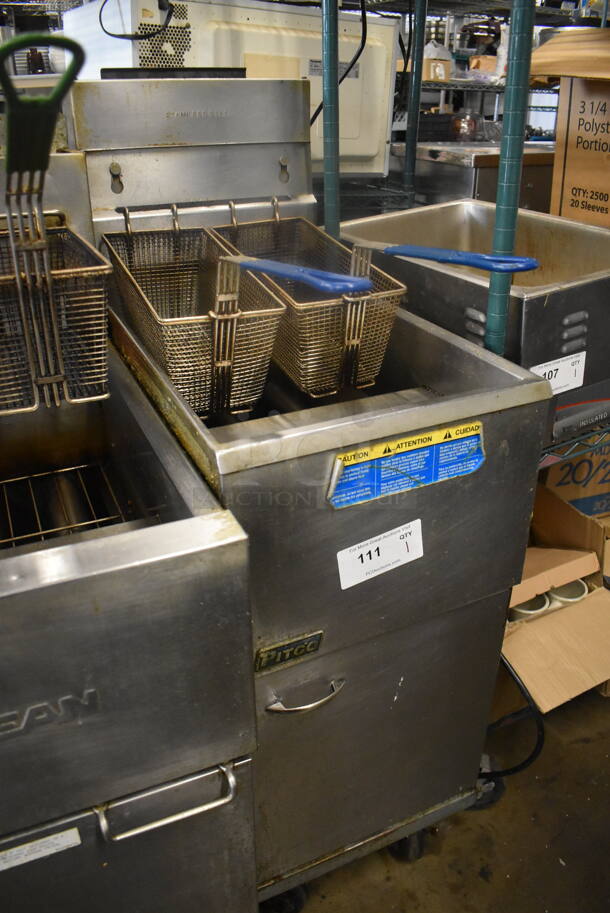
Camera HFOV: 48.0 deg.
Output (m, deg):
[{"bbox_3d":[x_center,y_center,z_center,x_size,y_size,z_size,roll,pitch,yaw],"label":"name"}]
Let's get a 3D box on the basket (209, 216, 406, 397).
[{"bbox_3d":[-0.009,-0.241,1.065,0.168,0.150,0.338,-15,39,-20],"label":"basket"}]

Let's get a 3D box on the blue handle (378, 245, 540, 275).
[{"bbox_3d":[0.146,-0.203,0.697,0.042,0.020,0.248,-13,23,-22],"label":"blue handle"}]

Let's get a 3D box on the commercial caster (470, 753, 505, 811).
[{"bbox_3d":[0.293,0.578,1.242,0.130,0.145,0.055,1,26,5],"label":"commercial caster"}]

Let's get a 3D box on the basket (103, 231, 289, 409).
[{"bbox_3d":[-0.174,-0.208,1.017,0.168,0.150,0.338,-12,38,-22],"label":"basket"}]

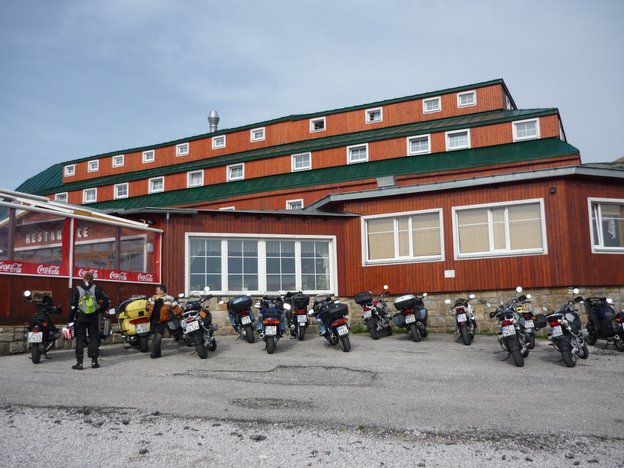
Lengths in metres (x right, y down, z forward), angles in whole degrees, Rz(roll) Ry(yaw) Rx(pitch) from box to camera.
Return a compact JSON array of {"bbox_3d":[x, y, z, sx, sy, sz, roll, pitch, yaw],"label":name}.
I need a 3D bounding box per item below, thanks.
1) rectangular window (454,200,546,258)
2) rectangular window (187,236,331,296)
[{"bbox_3d":[5.543,-0.119,17.733,2.661,1.613,0.140,-5,-9,26],"label":"rectangular window"},{"bbox_3d":[-1.528,0.991,18.922,4.922,1.962,0.140,1,-9,-18],"label":"rectangular window"}]

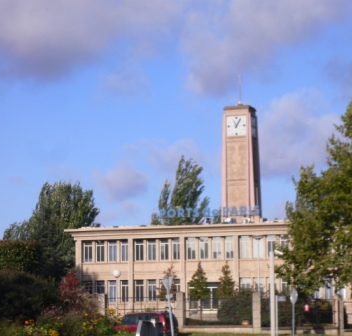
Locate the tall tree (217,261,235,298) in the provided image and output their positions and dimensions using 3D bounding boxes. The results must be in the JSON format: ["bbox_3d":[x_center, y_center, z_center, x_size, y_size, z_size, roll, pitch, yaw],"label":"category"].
[{"bbox_3d":[4.264,10.115,113.747,1.600,4.604,1.600,-2,-7,15],"label":"tall tree"}]

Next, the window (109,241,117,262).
[{"bbox_3d":[-5.990,7.843,128.990,0.930,2.127,0.160,-2,-7,15],"label":"window"}]

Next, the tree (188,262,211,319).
[{"bbox_3d":[2.084,10.268,113.736,1.850,4.794,1.850,-1,-6,0],"label":"tree"}]

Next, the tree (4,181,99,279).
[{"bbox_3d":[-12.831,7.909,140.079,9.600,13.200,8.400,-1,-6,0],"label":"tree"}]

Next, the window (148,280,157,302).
[{"bbox_3d":[-2.042,10.645,117.333,0.800,1.890,0.200,-3,-6,19],"label":"window"}]

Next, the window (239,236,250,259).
[{"bbox_3d":[6.439,7.273,125.548,0.930,2.165,0.160,-2,-7,15],"label":"window"}]

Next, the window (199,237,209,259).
[{"bbox_3d":[2.729,7.745,131.058,0.908,2.120,0.180,-3,-7,18],"label":"window"}]

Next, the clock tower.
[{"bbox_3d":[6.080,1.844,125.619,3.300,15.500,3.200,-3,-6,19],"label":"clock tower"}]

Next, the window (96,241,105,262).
[{"bbox_3d":[-7.437,8.278,134.392,0.870,2.154,0.180,-3,-7,18],"label":"window"}]

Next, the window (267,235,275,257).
[{"bbox_3d":[8.778,7.166,124.900,0.930,2.172,0.160,-2,-7,15],"label":"window"}]

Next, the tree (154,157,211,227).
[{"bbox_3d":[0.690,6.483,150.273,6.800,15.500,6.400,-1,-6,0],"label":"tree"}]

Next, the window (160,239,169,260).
[{"bbox_3d":[-1.081,7.984,132.303,0.864,2.082,0.180,-3,-7,18],"label":"window"}]

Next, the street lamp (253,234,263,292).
[{"bbox_3d":[6.661,8.783,109.632,0.760,6.678,0.760,-2,-7,15],"label":"street lamp"}]

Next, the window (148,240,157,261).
[{"bbox_3d":[-2.048,7.140,117.695,0.800,1.860,0.200,-3,-6,19],"label":"window"}]

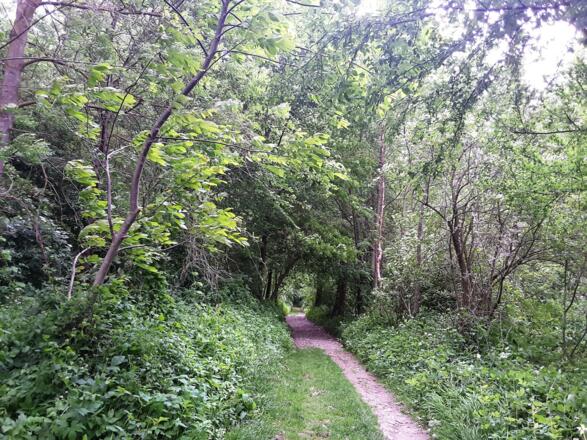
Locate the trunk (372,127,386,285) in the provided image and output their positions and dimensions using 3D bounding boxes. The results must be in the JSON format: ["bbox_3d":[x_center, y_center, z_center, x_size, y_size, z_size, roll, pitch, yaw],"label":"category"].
[{"bbox_3d":[2.669,-0.436,16.310,0.348,5.079,0.295,0,-7,0],"label":"trunk"}]

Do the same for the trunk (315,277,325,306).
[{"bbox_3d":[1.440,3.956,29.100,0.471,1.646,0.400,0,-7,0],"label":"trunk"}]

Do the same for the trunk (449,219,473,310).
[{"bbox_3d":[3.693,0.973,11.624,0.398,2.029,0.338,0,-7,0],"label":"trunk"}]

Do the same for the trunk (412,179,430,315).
[{"bbox_3d":[3.340,0.664,13.717,0.329,3.554,0.279,0,-7,0],"label":"trunk"}]

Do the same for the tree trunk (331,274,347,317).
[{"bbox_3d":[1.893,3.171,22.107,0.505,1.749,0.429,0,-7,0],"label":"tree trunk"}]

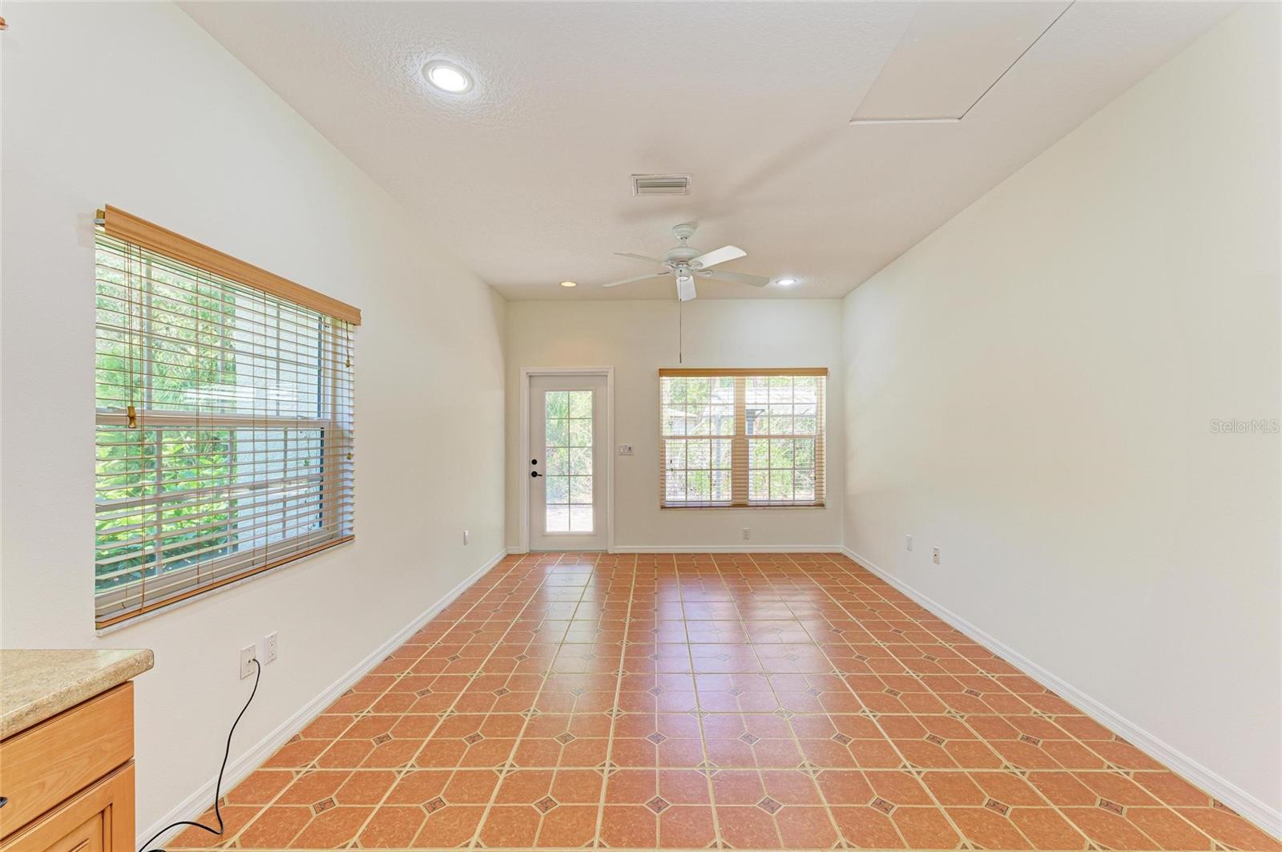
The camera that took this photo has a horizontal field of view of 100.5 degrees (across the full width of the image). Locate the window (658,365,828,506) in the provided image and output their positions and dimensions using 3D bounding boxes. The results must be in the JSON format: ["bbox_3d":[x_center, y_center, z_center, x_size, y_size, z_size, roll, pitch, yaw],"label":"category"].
[{"bbox_3d":[1.140,0.135,5.930,1.870,1.545,0.080,0,-1,1],"label":"window"}]

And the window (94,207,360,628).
[{"bbox_3d":[-1.620,-0.013,2.285,0.080,1.270,1.390,0,-1,1],"label":"window"}]

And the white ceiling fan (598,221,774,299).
[{"bbox_3d":[0.310,-1.235,3.910,1.290,0.390,1.260,0,-1,0],"label":"white ceiling fan"}]

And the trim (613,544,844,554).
[{"bbox_3d":[0.977,1.380,5.945,2.550,0.086,0.016,0,-1,1],"label":"trim"}]

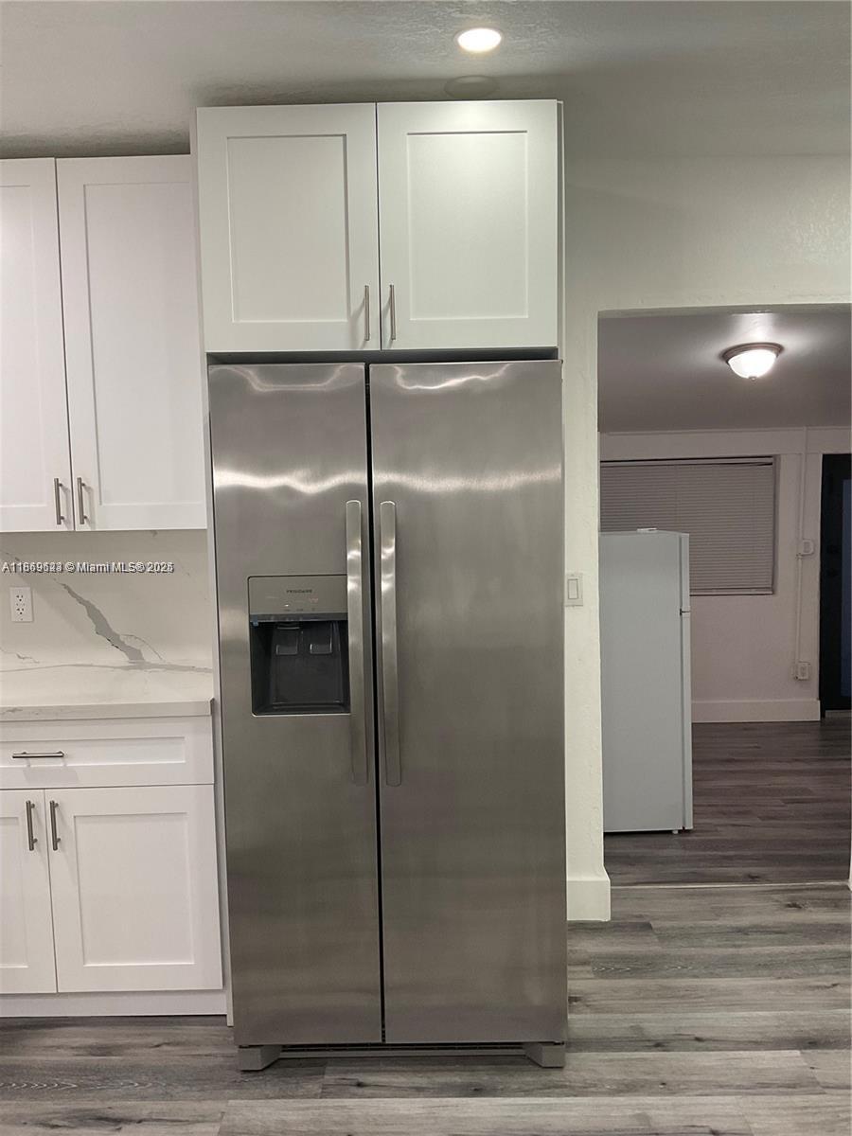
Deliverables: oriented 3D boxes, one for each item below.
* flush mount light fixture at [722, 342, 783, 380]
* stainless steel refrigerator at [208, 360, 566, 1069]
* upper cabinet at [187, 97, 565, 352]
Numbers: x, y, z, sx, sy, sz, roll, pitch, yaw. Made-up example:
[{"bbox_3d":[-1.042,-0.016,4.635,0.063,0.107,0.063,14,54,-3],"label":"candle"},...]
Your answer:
[{"bbox_3d":[1.676,-1.036,4.878,0.308,0.138,0.308,-1,-7,0],"label":"flush mount light fixture"},{"bbox_3d":[-0.077,0.357,2.688,0.836,1.762,0.840,-1,5,0],"label":"stainless steel refrigerator"},{"bbox_3d":[-0.117,-0.884,2.692,0.907,0.610,0.630,-1,5,0],"label":"upper cabinet"}]

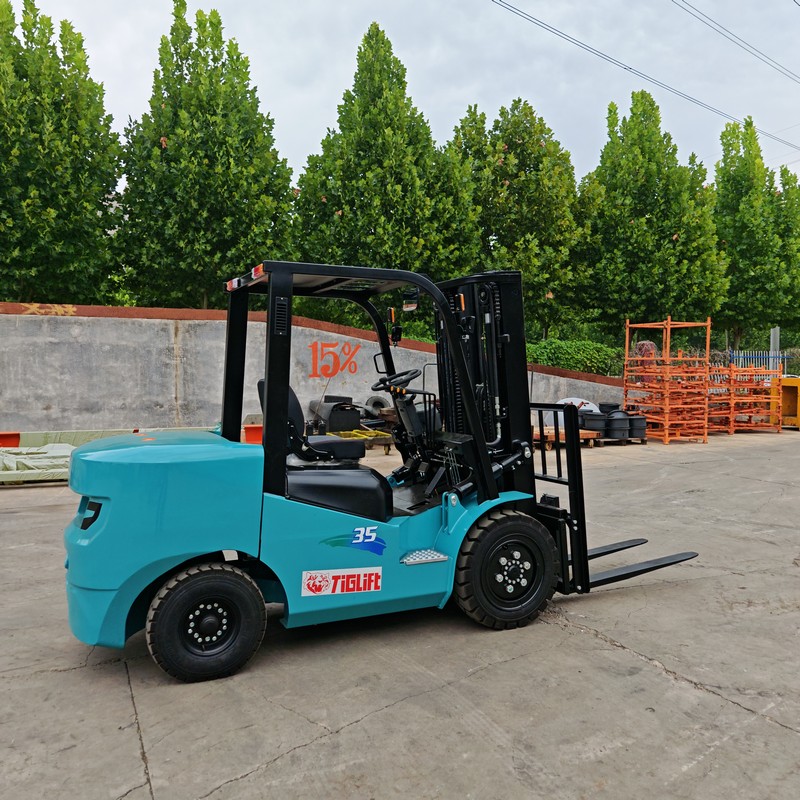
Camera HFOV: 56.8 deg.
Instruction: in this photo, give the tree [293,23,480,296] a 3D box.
[{"bbox_3d":[-0.349,-4.633,19.248,4.800,10.083,4.800,0,4,0],"label":"tree"}]

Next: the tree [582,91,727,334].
[{"bbox_3d":[8.075,-4.810,23.547,4.500,9.852,4.500,0,4,0],"label":"tree"}]

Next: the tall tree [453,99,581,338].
[{"bbox_3d":[3.373,-4.197,21.480,4.000,8.912,4.000,0,4,0],"label":"tall tree"}]

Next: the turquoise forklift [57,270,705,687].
[{"bbox_3d":[0.128,0.280,4.709,4.149,2.093,1.230,-2,4,-25],"label":"turquoise forklift"}]

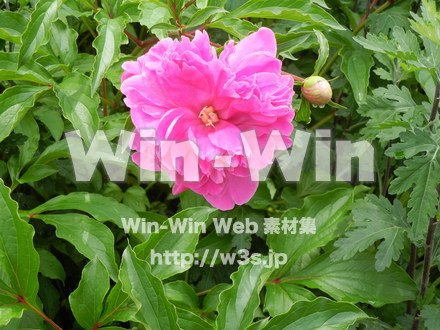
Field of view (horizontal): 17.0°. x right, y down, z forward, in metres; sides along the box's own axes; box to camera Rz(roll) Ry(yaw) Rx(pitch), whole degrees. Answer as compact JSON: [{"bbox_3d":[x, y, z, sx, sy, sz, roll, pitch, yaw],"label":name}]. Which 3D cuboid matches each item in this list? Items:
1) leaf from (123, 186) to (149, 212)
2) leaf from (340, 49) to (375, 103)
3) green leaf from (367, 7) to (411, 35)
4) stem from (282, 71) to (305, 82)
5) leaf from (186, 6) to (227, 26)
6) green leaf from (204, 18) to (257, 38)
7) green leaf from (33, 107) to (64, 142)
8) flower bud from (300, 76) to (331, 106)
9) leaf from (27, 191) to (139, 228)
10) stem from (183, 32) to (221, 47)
[{"bbox_3d":[-0.076,0.031,1.330,0.021,0.008,0.026,-5,60,-3],"label":"leaf"},{"bbox_3d":[0.122,-0.079,1.310,0.030,0.012,0.056,-9,61,-5],"label":"leaf"},{"bbox_3d":[0.160,-0.136,1.400,0.040,0.012,0.032,0,53,0],"label":"green leaf"},{"bbox_3d":[0.063,-0.077,1.285,0.024,0.004,0.004,23,74,6],"label":"stem"},{"bbox_3d":[-0.010,-0.133,1.330,0.038,0.010,0.018,-17,31,-12],"label":"leaf"},{"bbox_3d":[0.011,-0.117,1.270,0.047,0.010,0.020,10,45,14],"label":"green leaf"},{"bbox_3d":[-0.161,-0.039,1.380,0.021,0.010,0.037,-25,71,-31],"label":"green leaf"},{"bbox_3d":[0.083,-0.063,1.270,0.026,0.026,0.026,0,28,0],"label":"flower bud"},{"bbox_3d":[-0.114,0.038,1.230,0.094,0.018,0.036,8,43,0],"label":"leaf"},{"bbox_3d":[-0.016,-0.106,1.250,0.038,0.004,0.004,21,62,15],"label":"stem"}]

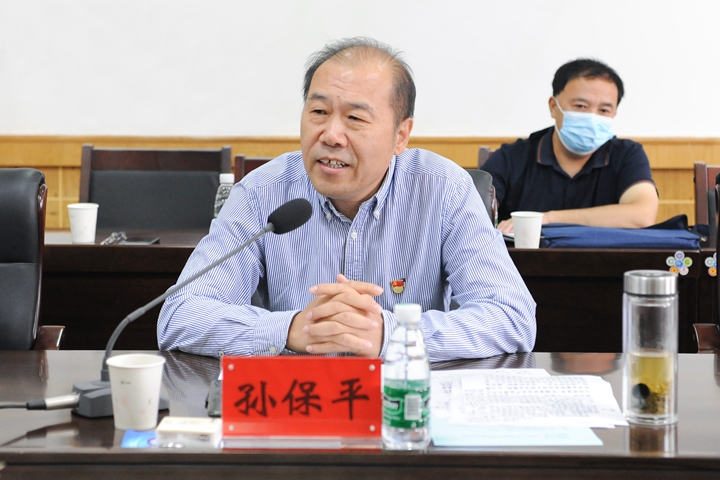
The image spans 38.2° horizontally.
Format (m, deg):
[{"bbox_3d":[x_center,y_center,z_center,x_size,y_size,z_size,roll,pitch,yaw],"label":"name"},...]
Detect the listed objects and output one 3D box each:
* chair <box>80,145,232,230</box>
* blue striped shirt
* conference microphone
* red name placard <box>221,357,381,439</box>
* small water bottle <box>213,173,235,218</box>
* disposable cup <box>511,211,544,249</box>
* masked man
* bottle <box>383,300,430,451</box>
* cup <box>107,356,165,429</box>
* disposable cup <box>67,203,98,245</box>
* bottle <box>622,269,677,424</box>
[{"bbox_3d":[-0.662,0.208,2.977,0.500,0.980,0.580,1,5,6],"label":"chair"},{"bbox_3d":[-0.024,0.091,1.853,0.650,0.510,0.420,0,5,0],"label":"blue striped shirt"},{"bbox_3d":[-0.236,0.083,1.532,0.360,0.295,0.120,-2,5,-22],"label":"conference microphone"},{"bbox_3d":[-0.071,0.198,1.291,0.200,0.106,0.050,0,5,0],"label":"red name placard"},{"bbox_3d":[-0.319,-0.079,2.490,0.059,0.174,0.059,0,5,0],"label":"small water bottle"},{"bbox_3d":[0.390,-0.022,2.420,0.077,0.087,0.077,0,5,0],"label":"disposable cup"},{"bbox_3d":[0.574,0.108,2.868,0.490,1.220,0.680,1,5,6],"label":"masked man"},{"bbox_3d":[0.058,0.166,1.275,0.059,0.174,0.059,0,5,0],"label":"bottle"},{"bbox_3d":[-0.291,0.201,1.357,0.077,0.087,0.077,0,5,0],"label":"cup"},{"bbox_3d":[-0.672,-0.041,2.520,0.077,0.087,0.077,0,5,0],"label":"disposable cup"},{"bbox_3d":[0.393,0.142,1.393,0.072,0.199,0.072,0,5,0],"label":"bottle"}]

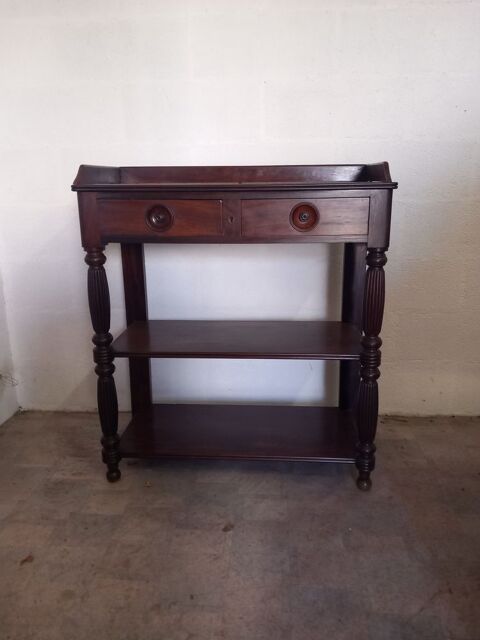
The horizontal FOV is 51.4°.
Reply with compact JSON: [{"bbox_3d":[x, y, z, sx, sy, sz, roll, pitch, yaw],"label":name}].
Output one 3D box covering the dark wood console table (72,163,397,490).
[{"bbox_3d":[-0.003,0.006,1.608,0.855,0.977,0.412,0,15,4],"label":"dark wood console table"}]

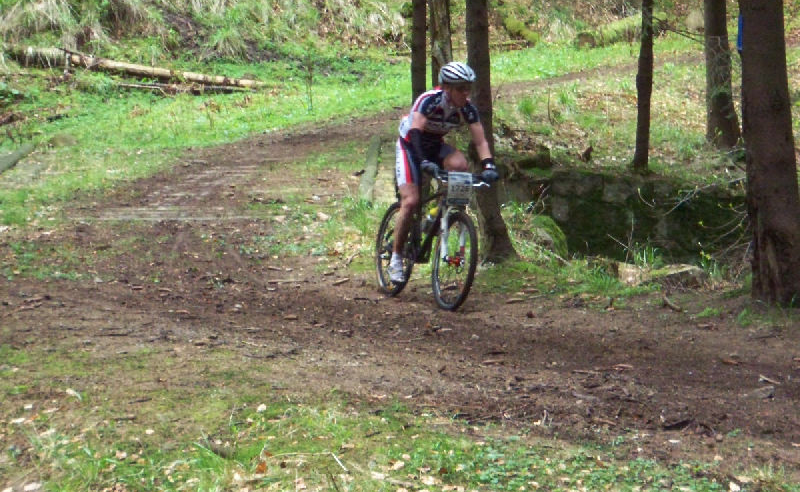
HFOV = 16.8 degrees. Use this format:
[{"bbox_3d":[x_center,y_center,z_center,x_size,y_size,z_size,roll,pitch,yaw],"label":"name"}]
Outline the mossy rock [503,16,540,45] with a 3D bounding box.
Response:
[{"bbox_3d":[1.800,-3.190,40.000,0.560,0.420,0.450,0,4,0],"label":"mossy rock"}]

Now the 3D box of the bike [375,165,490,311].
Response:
[{"bbox_3d":[0.185,-0.100,18.600,0.620,1.000,1.730,2,3,-23],"label":"bike"}]

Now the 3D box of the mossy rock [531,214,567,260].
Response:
[{"bbox_3d":[1.200,-0.075,21.700,0.330,0.360,0.340,0,4,0],"label":"mossy rock"}]

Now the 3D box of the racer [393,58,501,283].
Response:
[{"bbox_3d":[0.265,-0.500,18.550,0.640,1.540,0.880,1,4,-23],"label":"racer"}]

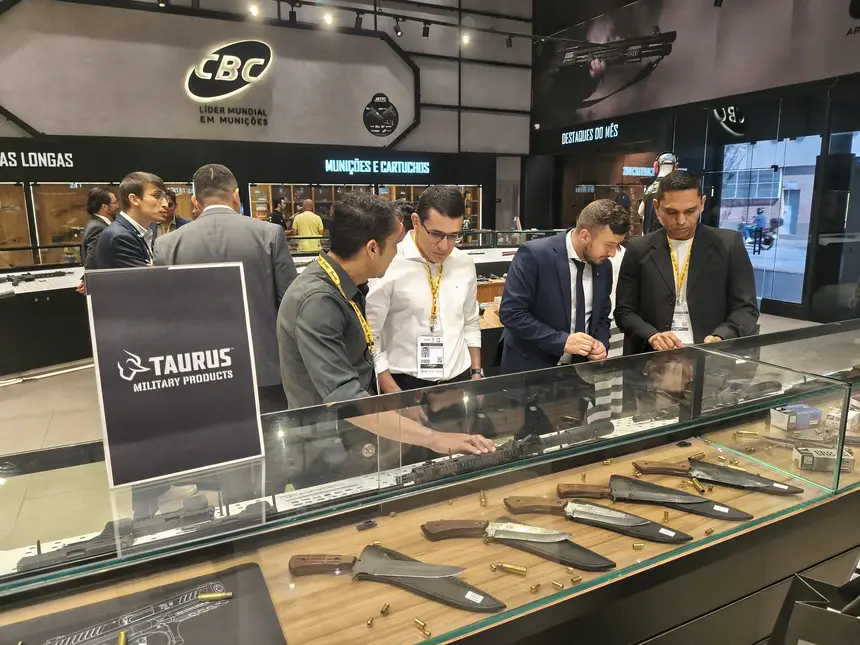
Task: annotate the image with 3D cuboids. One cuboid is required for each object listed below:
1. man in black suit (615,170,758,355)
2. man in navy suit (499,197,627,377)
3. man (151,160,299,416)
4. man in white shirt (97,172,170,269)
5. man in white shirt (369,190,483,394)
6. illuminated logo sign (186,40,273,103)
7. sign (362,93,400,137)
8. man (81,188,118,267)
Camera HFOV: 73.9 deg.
[{"bbox_3d":[0.963,0.288,2.273,0.580,1.722,0.420,3,12,18],"label":"man in black suit"},{"bbox_3d":[0.483,0.364,2.183,0.530,1.626,0.480,-7,13,-27],"label":"man in navy suit"},{"bbox_3d":[-0.839,0.240,2.483,0.560,1.789,0.340,-8,14,-31],"label":"man"},{"bbox_3d":[-1.429,0.164,2.892,0.380,1.790,0.490,-5,12,-20],"label":"man in white shirt"},{"bbox_3d":[-0.002,0.334,2.214,0.500,1.688,0.370,-6,13,-22],"label":"man in white shirt"},{"bbox_3d":[-2.901,-3.653,8.330,1.192,0.825,0.100,-7,13,-29],"label":"illuminated logo sign"},{"bbox_3d":[-0.823,-3.484,9.602,0.655,0.701,0.050,-7,13,-29],"label":"sign"},{"bbox_3d":[-2.099,0.002,3.810,0.380,1.757,0.500,-8,14,-32],"label":"man"}]

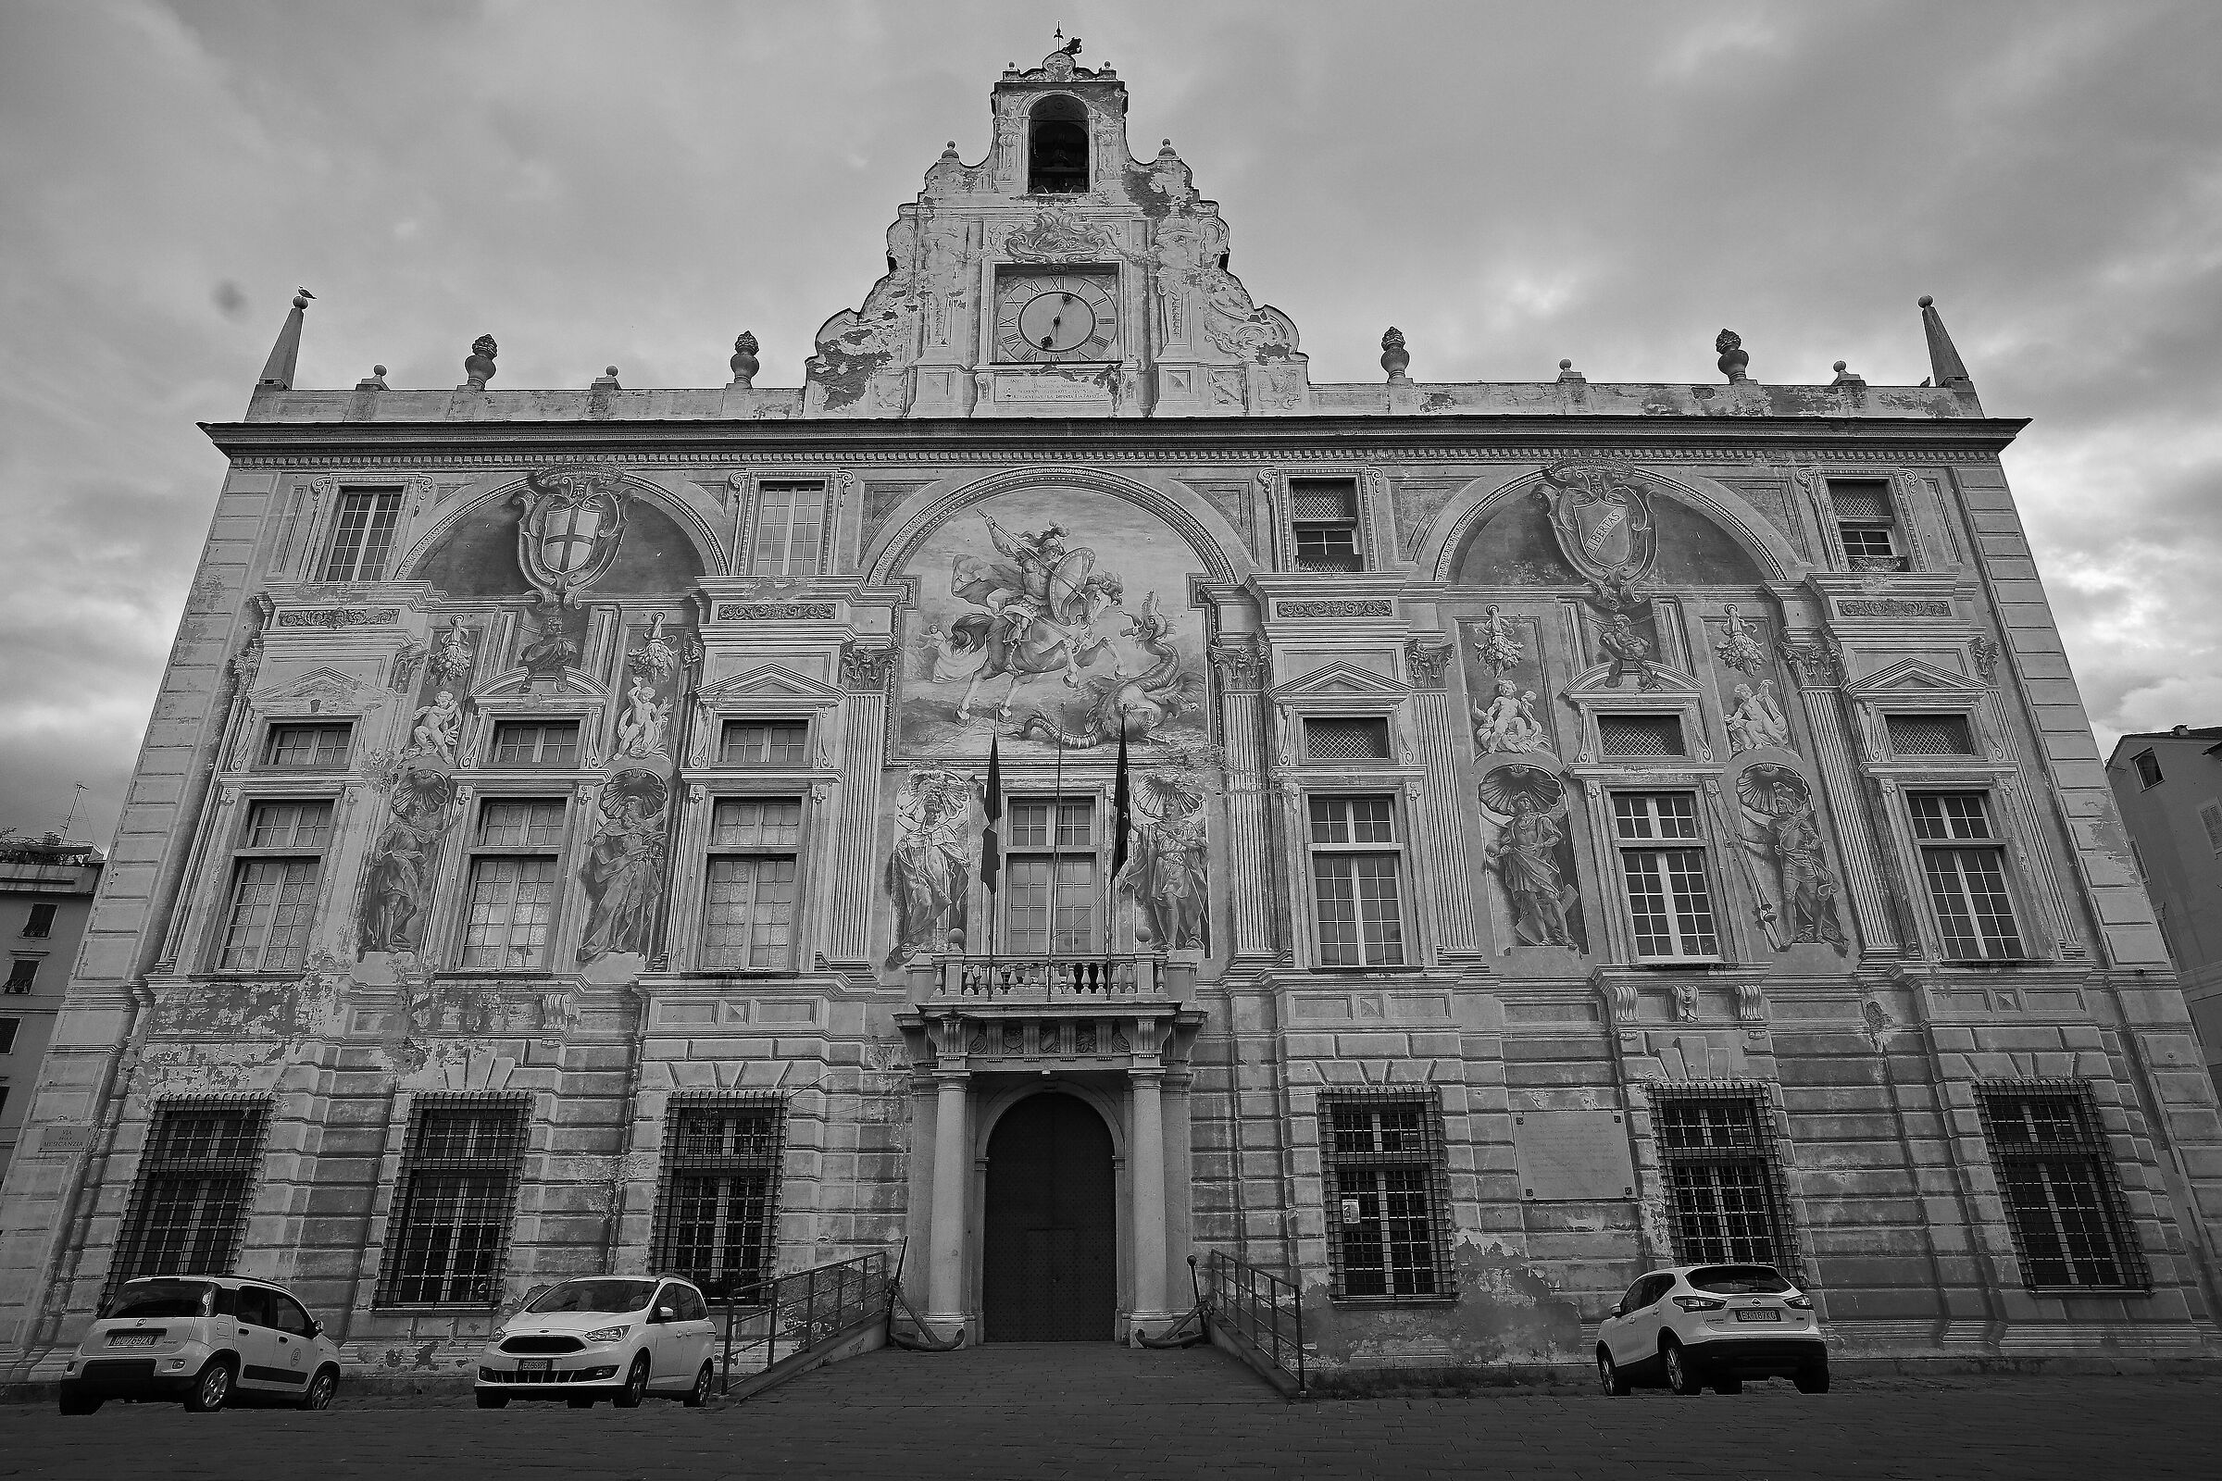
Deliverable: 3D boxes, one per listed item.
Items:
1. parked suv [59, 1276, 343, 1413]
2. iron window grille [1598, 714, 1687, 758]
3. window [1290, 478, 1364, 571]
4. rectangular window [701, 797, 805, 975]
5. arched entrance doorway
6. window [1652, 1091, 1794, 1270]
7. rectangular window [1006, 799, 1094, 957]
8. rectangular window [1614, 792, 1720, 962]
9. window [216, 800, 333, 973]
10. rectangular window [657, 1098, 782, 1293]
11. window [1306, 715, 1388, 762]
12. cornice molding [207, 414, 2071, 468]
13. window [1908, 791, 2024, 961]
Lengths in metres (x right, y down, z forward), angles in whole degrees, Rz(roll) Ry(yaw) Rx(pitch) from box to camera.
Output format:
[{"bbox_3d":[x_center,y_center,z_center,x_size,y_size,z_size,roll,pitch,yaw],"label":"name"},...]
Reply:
[{"bbox_3d":[-11.443,7.891,15.213,1.680,1.560,3.650,0,-30,-2],"label":"parked suv"},{"bbox_3d":[9.751,-0.038,21.585,1.505,0.838,0.250,0,-21,0],"label":"iron window grille"},{"bbox_3d":[4.254,-4.228,23.132,1.317,2.112,0.300,0,-21,0],"label":"window"},{"bbox_3d":[-7.307,2.897,24.029,1.843,3.608,0.250,0,-21,-1],"label":"rectangular window"},{"bbox_3d":[-0.965,7.516,18.661,2.103,3.662,0.400,0,-21,0],"label":"arched entrance doorway"},{"bbox_3d":[9.708,7.099,18.602,1.971,3.109,0.300,0,-21,0],"label":"window"},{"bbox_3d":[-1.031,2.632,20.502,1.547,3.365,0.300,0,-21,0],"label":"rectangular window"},{"bbox_3d":[10.935,2.687,23.166,1.587,3.375,0.250,0,-21,0],"label":"rectangular window"},{"bbox_3d":[-14.500,2.521,20.484,1.493,3.054,0.250,0,-21,0],"label":"window"},{"bbox_3d":[-7.256,8.409,21.683,2.255,3.582,0.250,0,-21,-1],"label":"rectangular window"},{"bbox_3d":[4.849,-0.005,24.169,1.749,0.936,0.200,0,-21,0],"label":"window"},{"bbox_3d":[0.251,-7.035,27.502,42.697,0.919,0.650,0,-21,-1],"label":"cornice molding"},{"bbox_3d":[15.030,2.374,20.673,1.425,3.034,0.250,0,-21,0],"label":"window"}]

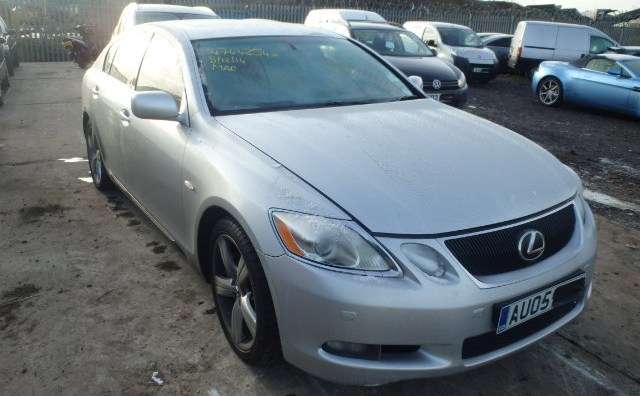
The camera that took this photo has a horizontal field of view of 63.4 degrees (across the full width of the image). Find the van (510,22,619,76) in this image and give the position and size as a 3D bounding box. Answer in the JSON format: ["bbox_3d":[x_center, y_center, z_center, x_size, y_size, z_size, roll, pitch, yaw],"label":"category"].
[{"bbox_3d":[8.778,-4.855,17.299,4.440,1.840,1.810,5,18,12],"label":"van"}]

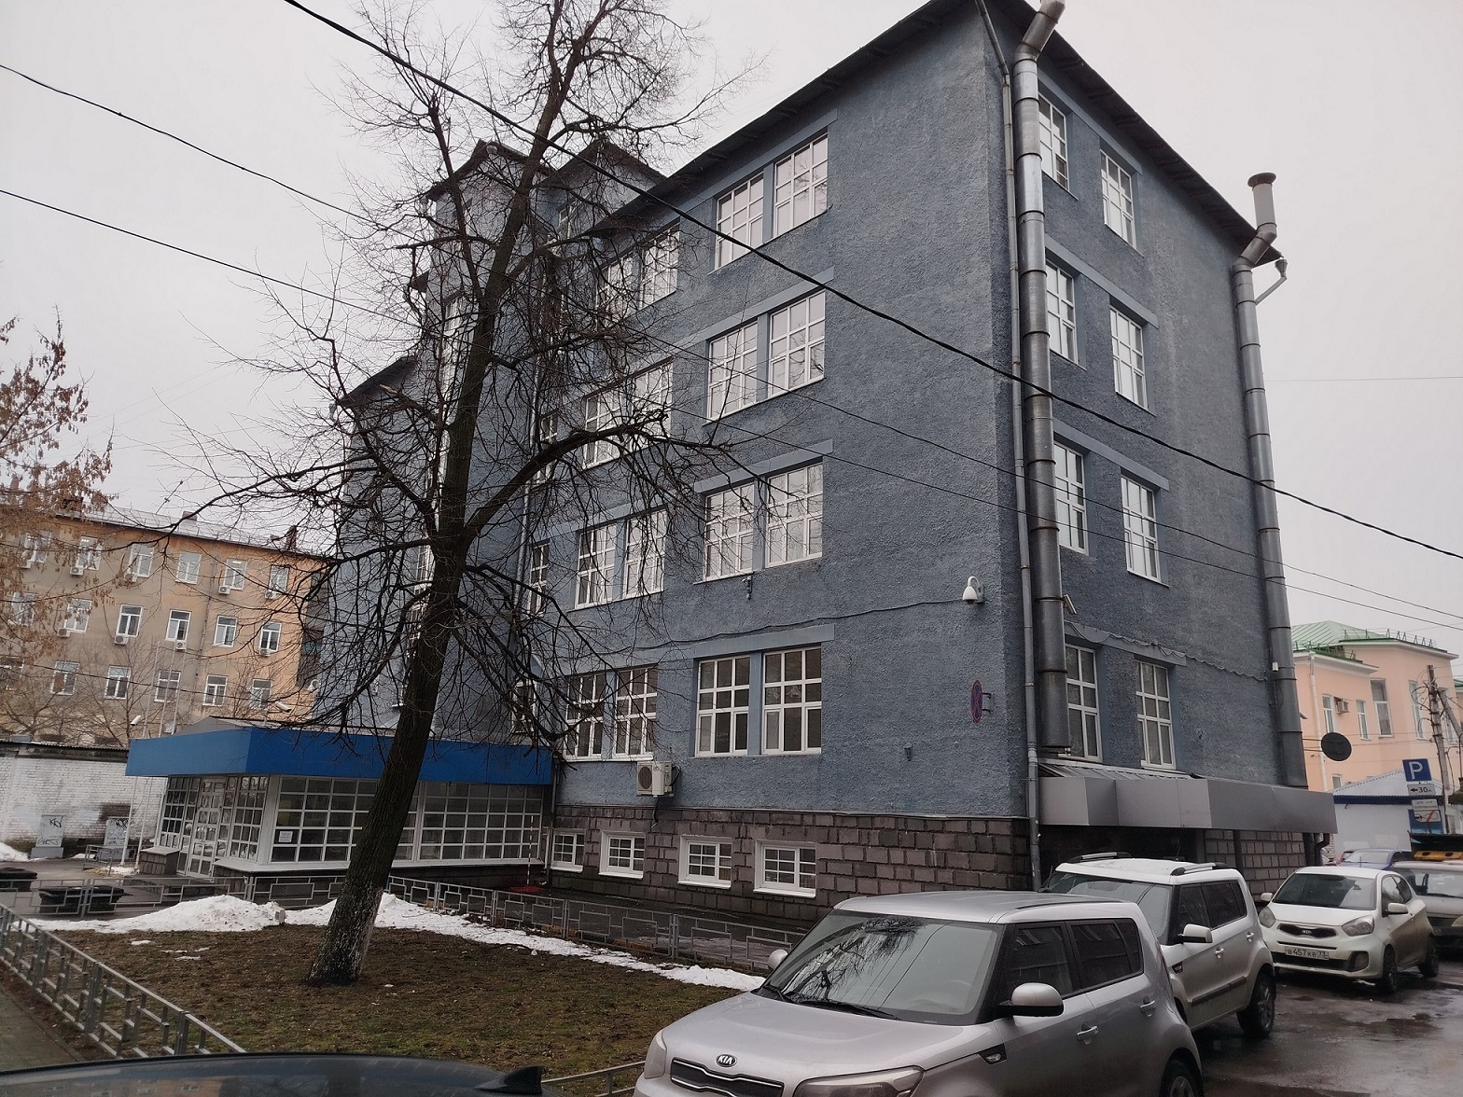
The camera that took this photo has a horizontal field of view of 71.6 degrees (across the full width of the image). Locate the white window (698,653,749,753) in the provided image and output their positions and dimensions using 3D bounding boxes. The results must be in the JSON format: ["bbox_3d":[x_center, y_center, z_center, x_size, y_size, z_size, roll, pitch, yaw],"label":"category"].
[{"bbox_3d":[-0.164,3.304,21.061,0.150,2.010,1.600,15,-19,-40],"label":"white window"}]

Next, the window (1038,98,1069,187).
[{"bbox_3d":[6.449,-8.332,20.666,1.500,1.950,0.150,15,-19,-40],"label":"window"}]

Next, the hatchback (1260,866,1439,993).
[{"bbox_3d":[8.772,5.361,14.570,1.630,1.490,3.600,-12,-20,42],"label":"hatchback"}]

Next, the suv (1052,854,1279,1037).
[{"bbox_3d":[4.067,4.076,10.330,1.800,1.640,4.110,-11,-19,39],"label":"suv"}]

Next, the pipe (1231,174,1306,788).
[{"bbox_3d":[13.208,-2.167,24.396,0.630,15.350,1.200,15,-19,-40],"label":"pipe"}]

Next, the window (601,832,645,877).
[{"bbox_3d":[-2.373,6.920,22.873,0.220,0.906,1.553,15,-20,-41],"label":"window"}]

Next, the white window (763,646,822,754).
[{"bbox_3d":[1.241,3.051,20.074,0.140,2.033,1.647,15,-20,-41],"label":"white window"}]

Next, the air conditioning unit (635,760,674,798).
[{"bbox_3d":[-1.616,5.001,22.004,0.350,0.690,0.900,15,-20,-41],"label":"air conditioning unit"}]

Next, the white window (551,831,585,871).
[{"bbox_3d":[-3.847,7.213,24.037,0.170,0.800,1.420,15,-19,-40],"label":"white window"}]

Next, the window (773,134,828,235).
[{"bbox_3d":[1.606,-8.211,23.071,0.140,1.938,1.719,15,-20,-41],"label":"window"}]

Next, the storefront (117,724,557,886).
[{"bbox_3d":[-10.416,6.724,26.181,7.349,3.440,9.480,15,-20,-41],"label":"storefront"}]

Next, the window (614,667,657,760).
[{"bbox_3d":[-2.160,3.789,23.179,0.150,2.010,1.600,15,-19,-40],"label":"window"}]

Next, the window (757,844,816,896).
[{"bbox_3d":[1.088,6.093,19.233,0.220,0.882,1.578,15,-20,-41],"label":"window"}]

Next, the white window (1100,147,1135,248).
[{"bbox_3d":[8.530,-7.734,22.489,1.560,1.980,0.150,15,-19,-40],"label":"white window"}]

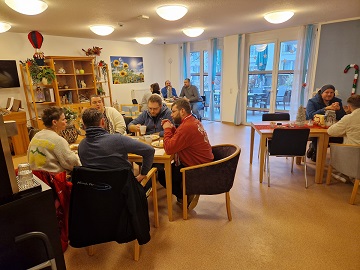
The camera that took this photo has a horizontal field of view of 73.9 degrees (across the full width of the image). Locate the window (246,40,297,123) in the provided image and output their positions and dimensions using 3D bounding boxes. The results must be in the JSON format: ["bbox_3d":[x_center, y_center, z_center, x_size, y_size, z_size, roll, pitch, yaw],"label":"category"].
[{"bbox_3d":[2.376,-1.249,6.163,1.430,2.200,0.100,12,20,41],"label":"window"}]

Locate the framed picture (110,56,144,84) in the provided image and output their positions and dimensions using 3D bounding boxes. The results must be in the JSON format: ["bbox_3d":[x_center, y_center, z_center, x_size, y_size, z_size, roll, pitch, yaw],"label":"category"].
[{"bbox_3d":[-1.555,-1.983,7.348,0.030,0.780,1.180,12,20,41],"label":"framed picture"}]

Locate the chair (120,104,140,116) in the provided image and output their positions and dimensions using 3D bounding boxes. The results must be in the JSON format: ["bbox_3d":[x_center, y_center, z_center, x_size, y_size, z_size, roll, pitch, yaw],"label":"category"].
[{"bbox_3d":[-1.172,-0.249,5.543,0.510,0.850,0.550,0,15,6],"label":"chair"}]

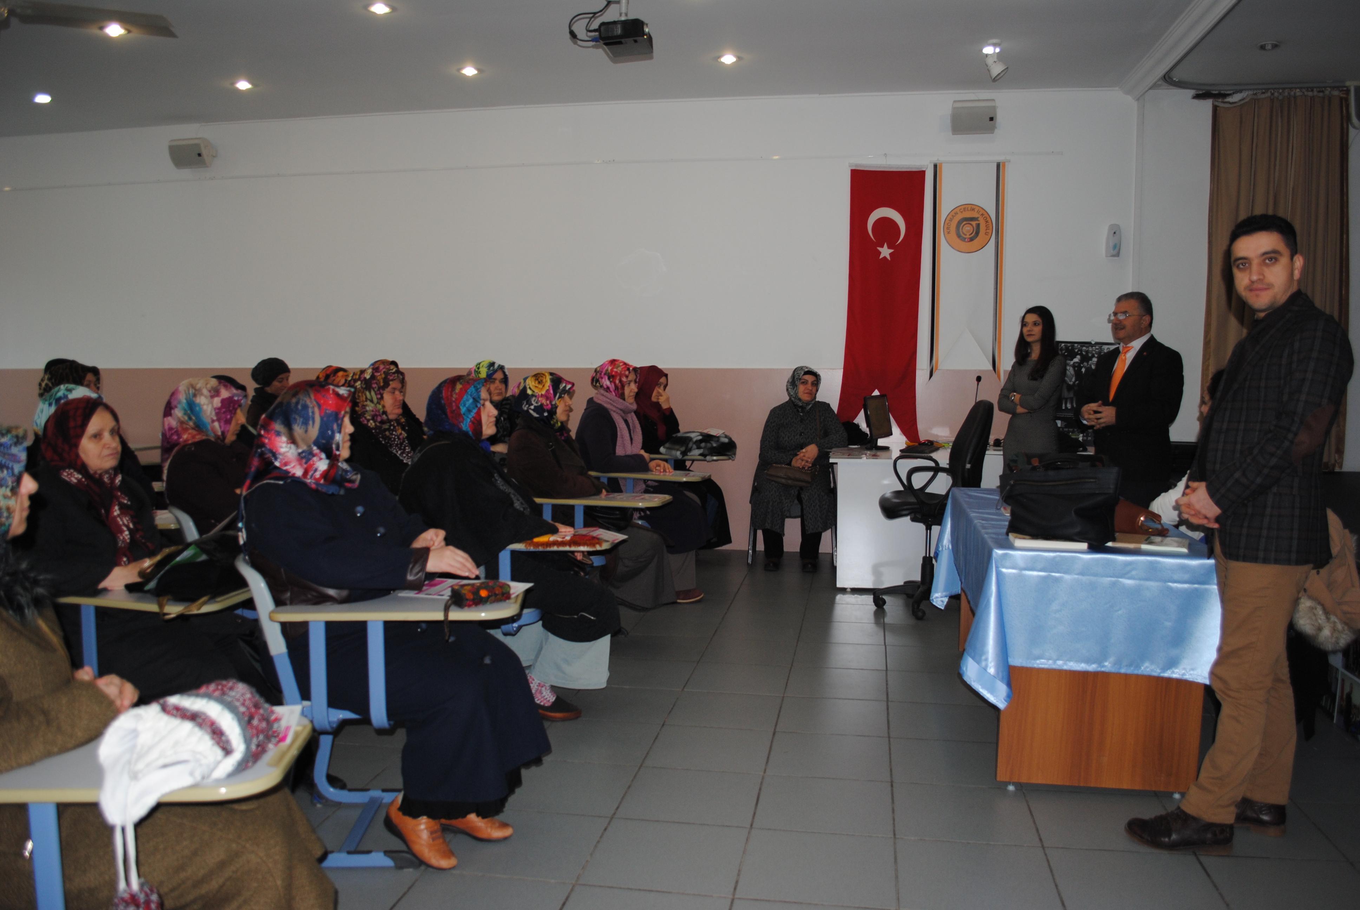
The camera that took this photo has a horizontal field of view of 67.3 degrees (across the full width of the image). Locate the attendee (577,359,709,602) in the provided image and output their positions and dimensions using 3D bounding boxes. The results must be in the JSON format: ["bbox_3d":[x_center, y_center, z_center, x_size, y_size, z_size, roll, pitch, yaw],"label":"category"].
[{"bbox_3d":[-0.206,0.144,5.676,0.780,1.340,0.540,2,5,21],"label":"attendee"}]

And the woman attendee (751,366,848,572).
[{"bbox_3d":[0.792,0.071,6.776,0.600,1.300,0.720,1,5,12],"label":"woman attendee"}]

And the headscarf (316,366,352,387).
[{"bbox_3d":[-2.049,-0.393,6.094,0.260,0.280,0.230,1,5,10],"label":"headscarf"}]

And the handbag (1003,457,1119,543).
[{"bbox_3d":[1.179,0.131,3.175,0.360,0.260,0.160,1,5,10],"label":"handbag"}]

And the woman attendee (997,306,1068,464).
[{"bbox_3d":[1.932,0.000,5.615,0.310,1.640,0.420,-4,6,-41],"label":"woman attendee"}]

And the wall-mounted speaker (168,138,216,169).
[{"bbox_3d":[-3.590,-2.215,7.518,0.280,0.200,0.170,1,22,10],"label":"wall-mounted speaker"}]

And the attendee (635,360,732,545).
[{"bbox_3d":[-0.029,0.084,6.556,0.760,1.310,0.520,2,5,22],"label":"attendee"}]

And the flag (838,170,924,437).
[{"bbox_3d":[1.371,-1.042,6.956,0.600,1.870,0.050,1,5,8],"label":"flag"}]

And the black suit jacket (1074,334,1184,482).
[{"bbox_3d":[2.148,-0.231,4.892,0.350,0.740,0.530,-3,6,-28],"label":"black suit jacket"}]

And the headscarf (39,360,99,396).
[{"bbox_3d":[-2.721,-0.281,4.552,0.270,0.300,0.240,1,5,16],"label":"headscarf"}]

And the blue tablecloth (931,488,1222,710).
[{"bbox_3d":[1.378,0.467,3.772,0.750,0.500,1.660,1,5,10],"label":"blue tablecloth"}]

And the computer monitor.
[{"bbox_3d":[1.293,-0.215,6.682,0.190,0.370,0.410,3,6,32],"label":"computer monitor"}]

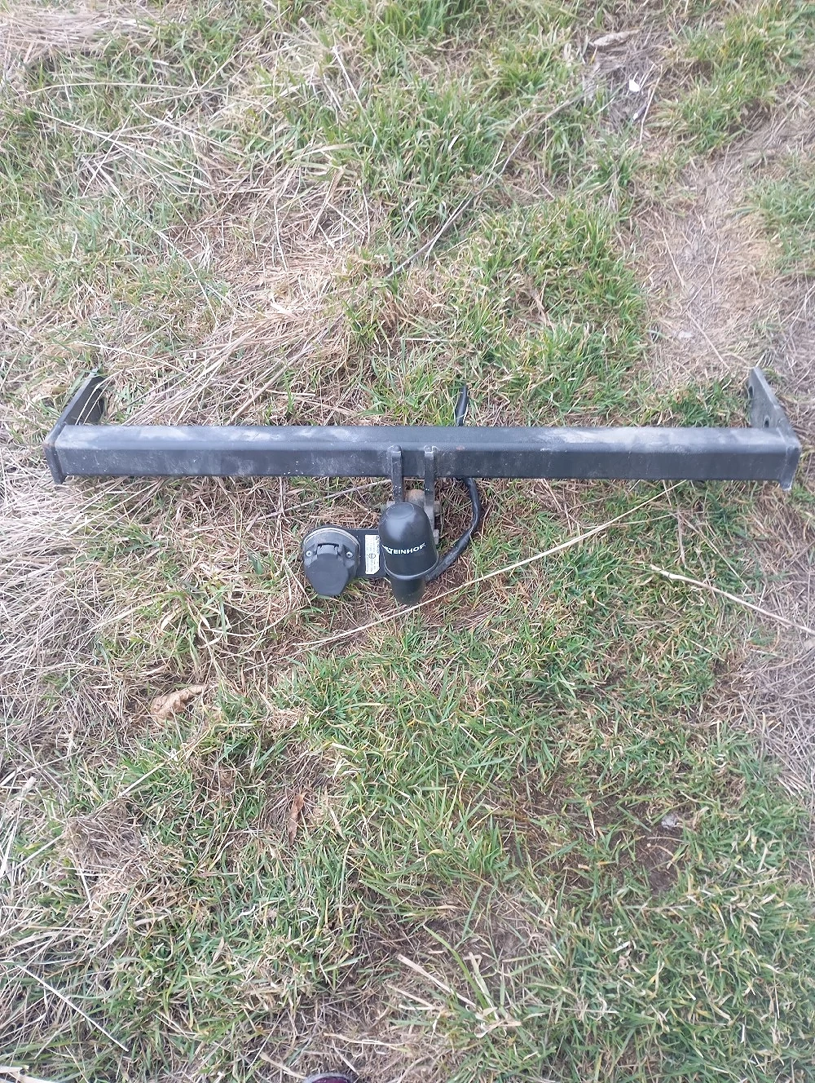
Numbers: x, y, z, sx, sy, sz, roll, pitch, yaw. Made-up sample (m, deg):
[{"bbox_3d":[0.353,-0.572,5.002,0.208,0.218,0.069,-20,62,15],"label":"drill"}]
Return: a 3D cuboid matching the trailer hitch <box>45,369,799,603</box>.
[{"bbox_3d":[0.012,-0.069,1.233,1.018,0.186,0.412,0,39,3],"label":"trailer hitch"}]

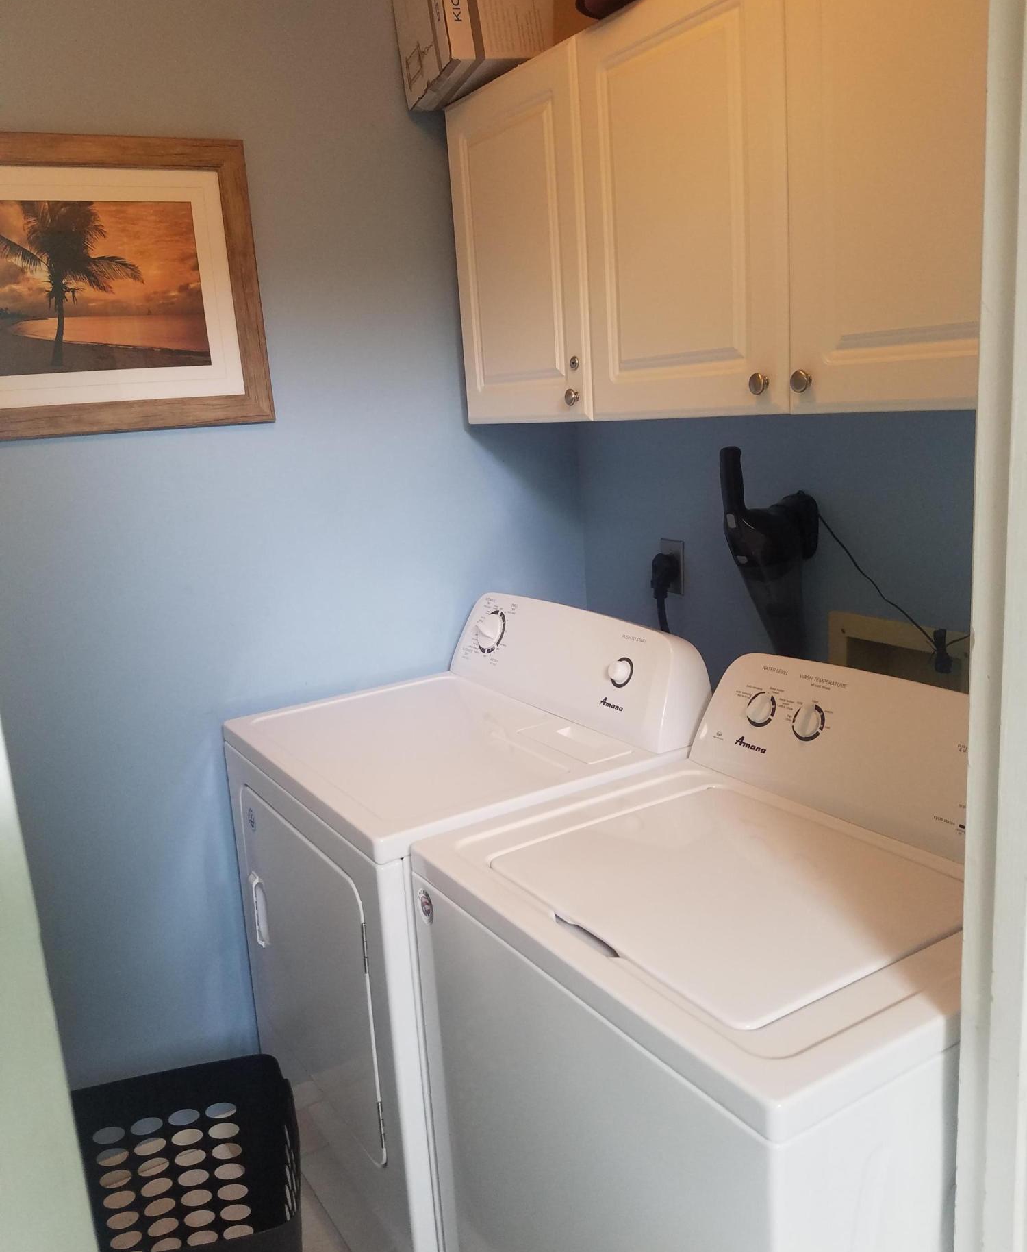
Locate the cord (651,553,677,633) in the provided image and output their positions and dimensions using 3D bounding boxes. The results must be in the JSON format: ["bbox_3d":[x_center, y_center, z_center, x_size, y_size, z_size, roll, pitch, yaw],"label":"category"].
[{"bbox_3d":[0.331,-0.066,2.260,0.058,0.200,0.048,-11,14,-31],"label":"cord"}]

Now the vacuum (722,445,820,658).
[{"bbox_3d":[0.468,-0.108,1.901,0.184,0.435,0.110,-11,14,-31],"label":"vacuum"}]

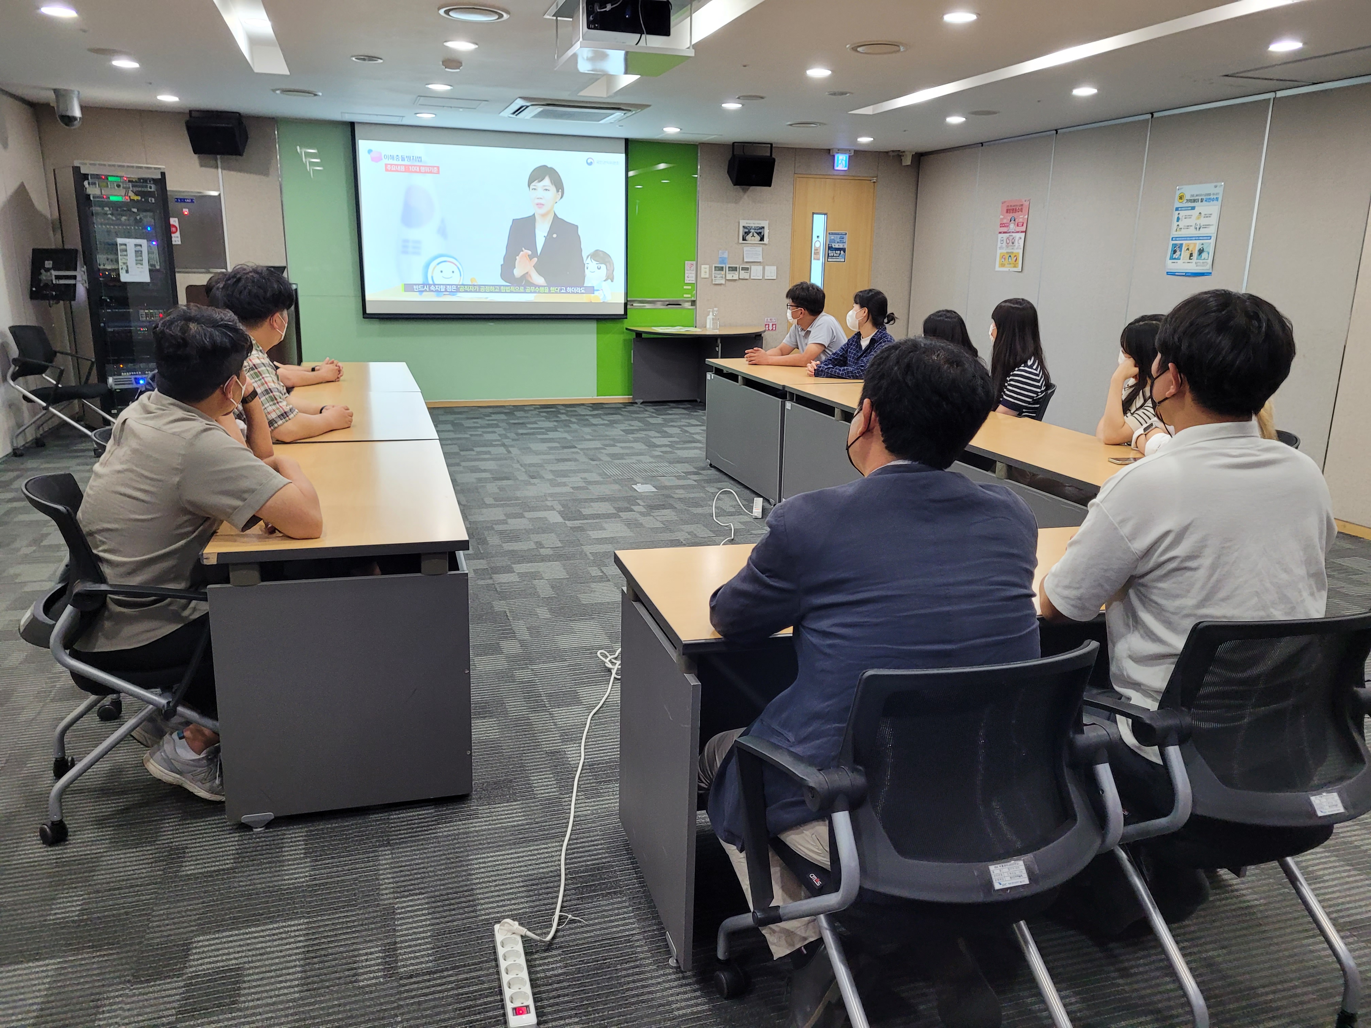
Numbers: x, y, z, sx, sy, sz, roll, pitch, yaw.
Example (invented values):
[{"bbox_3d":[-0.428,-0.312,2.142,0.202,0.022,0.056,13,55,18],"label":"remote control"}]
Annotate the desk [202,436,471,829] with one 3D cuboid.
[{"bbox_3d":[-1.046,0.255,3.241,0.600,0.730,1.480,-3,14,-16],"label":"desk"}]

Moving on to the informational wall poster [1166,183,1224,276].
[{"bbox_3d":[3.437,-1.915,6.959,0.010,0.595,0.420,-3,14,-17],"label":"informational wall poster"}]

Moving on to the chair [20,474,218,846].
[{"bbox_3d":[-1.376,0.335,2.671,0.610,0.860,0.600,-4,15,-21],"label":"chair"}]

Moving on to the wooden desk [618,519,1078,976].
[{"bbox_3d":[0.583,0.491,2.491,1.410,0.735,0.610,-3,15,-16],"label":"wooden desk"}]

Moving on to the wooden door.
[{"bbox_3d":[1.481,-2.272,10.572,0.900,2.270,0.080,-3,14,-17],"label":"wooden door"}]

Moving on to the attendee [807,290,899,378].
[{"bbox_3d":[1.145,-0.777,6.487,0.720,1.260,0.520,-3,15,-16],"label":"attendee"}]

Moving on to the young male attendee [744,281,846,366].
[{"bbox_3d":[0.800,-0.959,7.204,0.720,1.280,0.520,1,14,-1],"label":"young male attendee"}]

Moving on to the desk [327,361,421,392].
[{"bbox_3d":[-1.894,-0.444,6.000,0.600,0.730,1.500,-3,14,-16],"label":"desk"}]

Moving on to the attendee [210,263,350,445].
[{"bbox_3d":[-1.696,-0.281,4.050,0.800,1.350,0.560,-5,16,-23],"label":"attendee"}]

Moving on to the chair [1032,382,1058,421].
[{"bbox_3d":[1.560,-0.290,5.468,0.620,0.855,0.570,0,14,-8],"label":"chair"}]

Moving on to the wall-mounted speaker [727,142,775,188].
[{"bbox_3d":[0.600,-3.229,9.533,0.380,0.400,0.280,-3,15,-16],"label":"wall-mounted speaker"}]

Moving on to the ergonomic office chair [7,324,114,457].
[{"bbox_3d":[-4.323,-0.858,7.175,0.630,0.855,0.570,-1,14,-11],"label":"ergonomic office chair"}]

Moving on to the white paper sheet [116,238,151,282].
[{"bbox_3d":[-4.227,-1.940,7.889,0.207,0.305,0.012,-9,17,-35],"label":"white paper sheet"}]

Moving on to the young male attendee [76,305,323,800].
[{"bbox_3d":[-1.237,0.115,2.656,0.660,1.270,0.540,-7,16,-30],"label":"young male attendee"}]

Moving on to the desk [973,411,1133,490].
[{"bbox_3d":[1.508,0.134,3.996,0.610,0.735,1.410,-3,15,-16],"label":"desk"}]

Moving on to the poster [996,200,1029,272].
[{"bbox_3d":[2.783,-2.376,8.797,0.020,0.594,0.420,-3,15,-16],"label":"poster"}]

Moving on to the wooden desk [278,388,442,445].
[{"bbox_3d":[-1.415,-0.077,4.528,0.600,0.735,1.400,-3,15,-17],"label":"wooden desk"}]

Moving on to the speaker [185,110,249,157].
[{"bbox_3d":[-3.760,-3.054,8.281,0.380,0.300,0.280,-1,39,-11],"label":"speaker"}]

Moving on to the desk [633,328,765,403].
[{"bbox_3d":[0.161,-1.343,9.693,1.330,0.735,0.660,-3,15,-16],"label":"desk"}]

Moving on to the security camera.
[{"bbox_3d":[-4.478,-2.926,7.455,0.158,0.250,0.158,14,18,41],"label":"security camera"}]

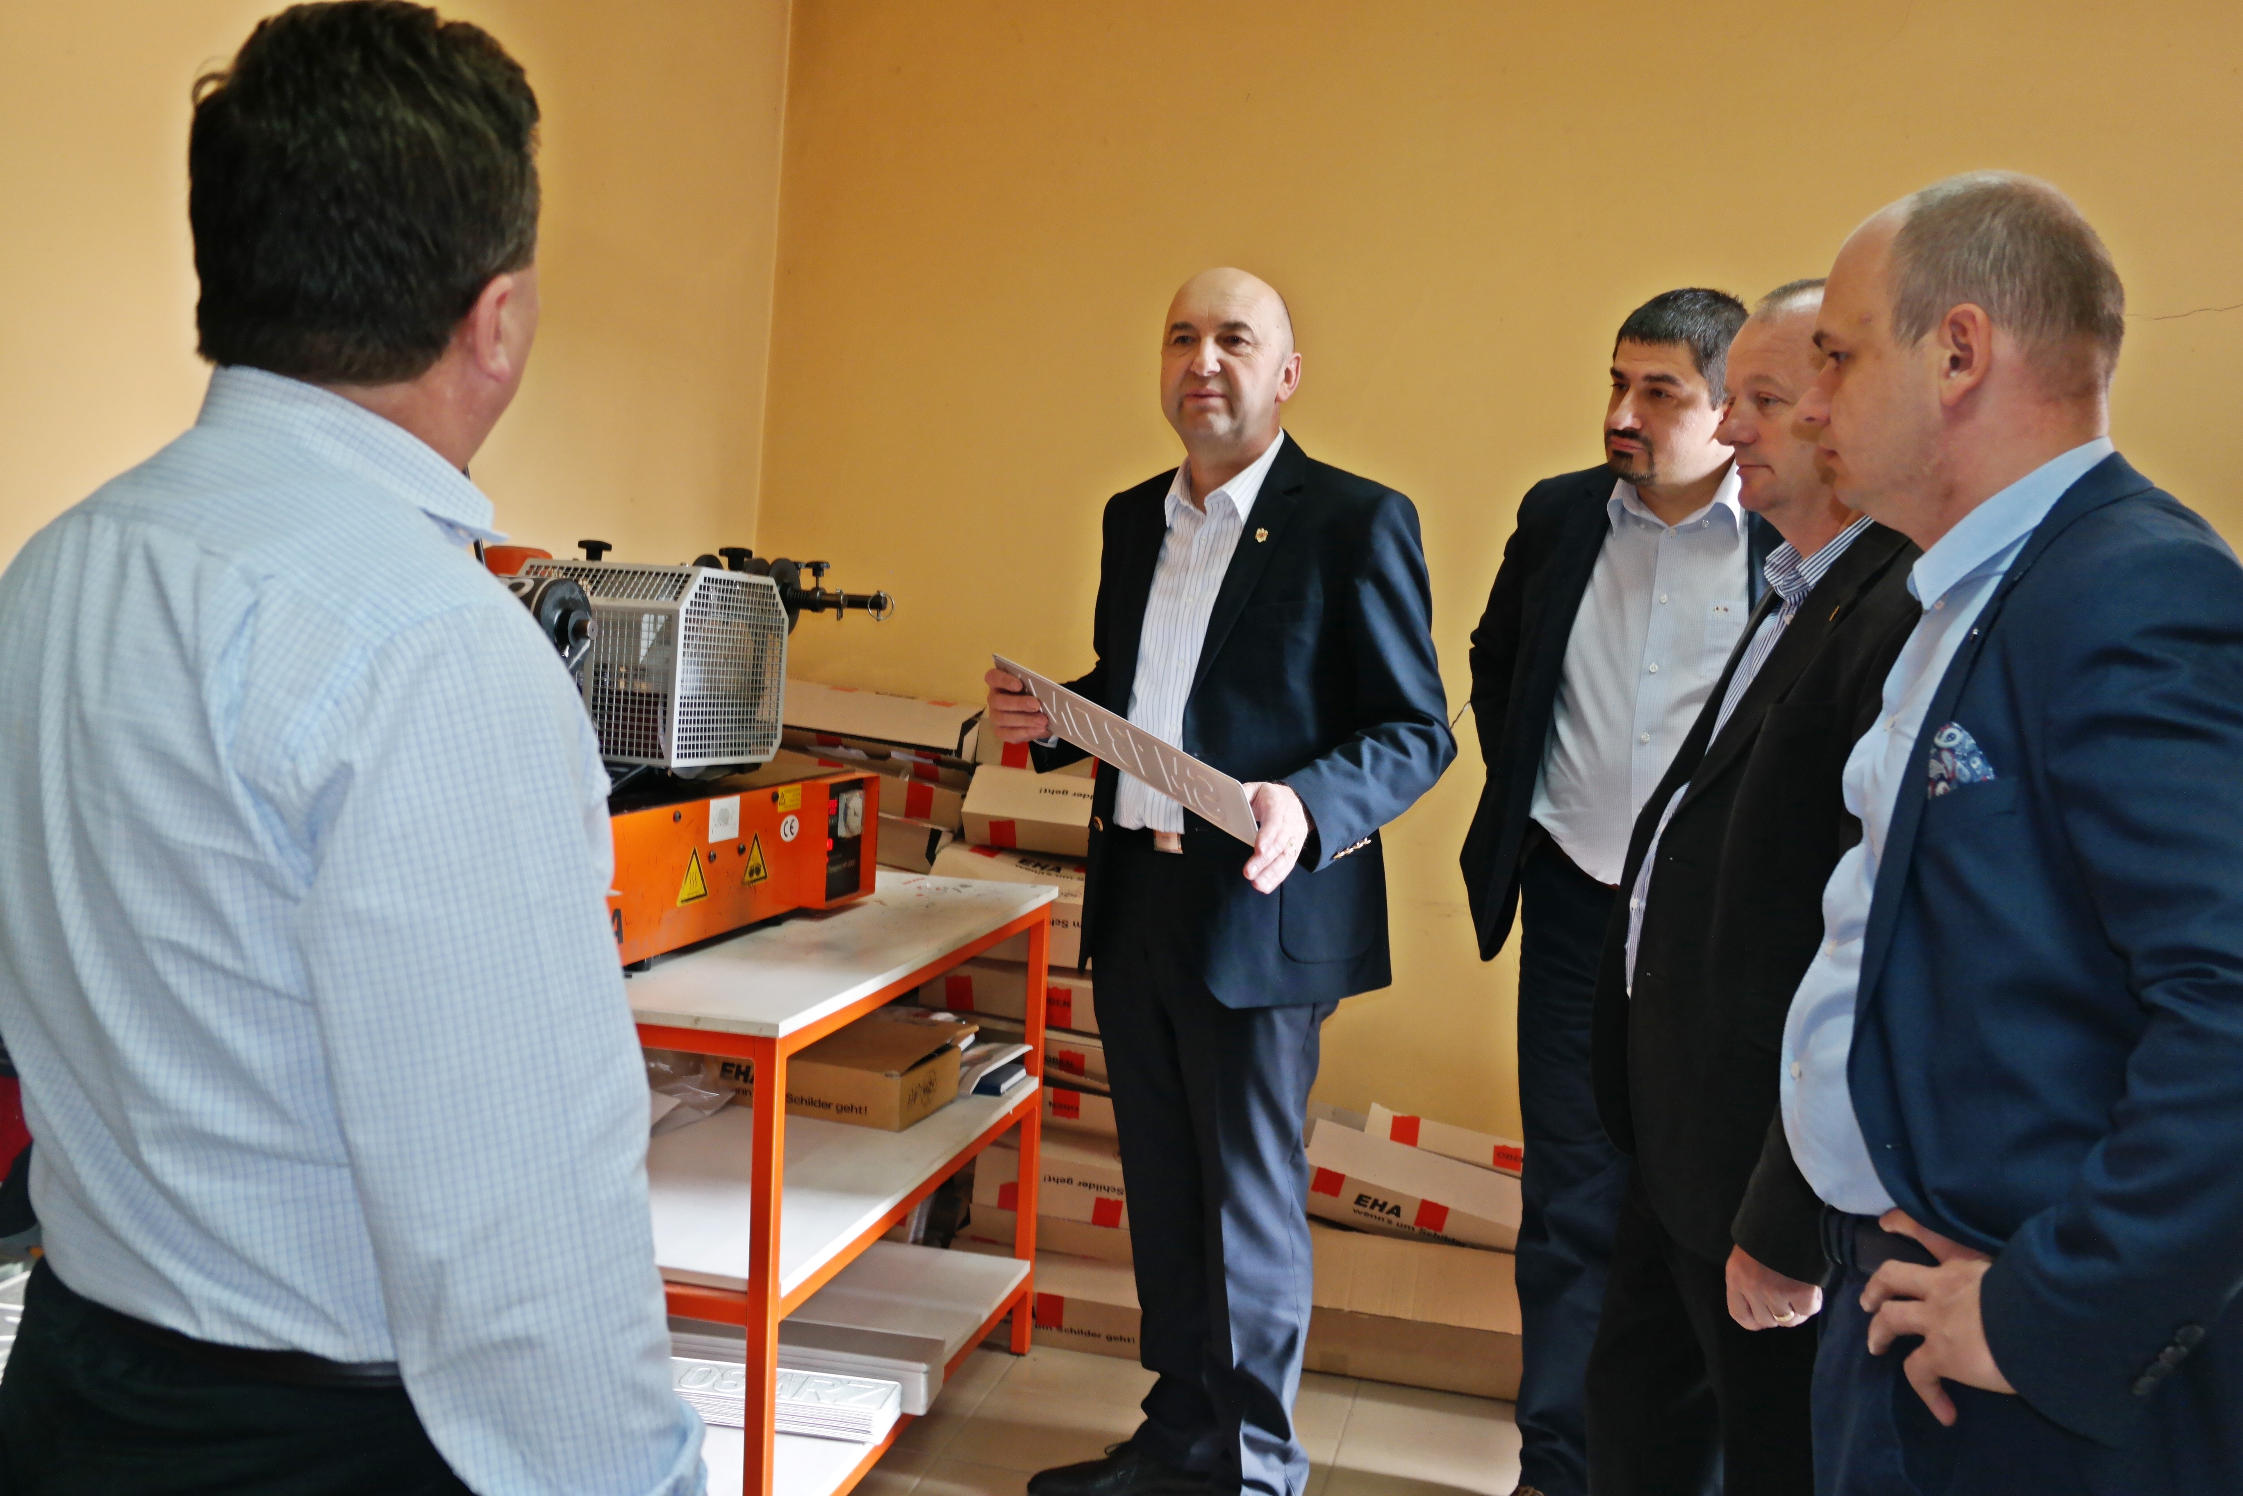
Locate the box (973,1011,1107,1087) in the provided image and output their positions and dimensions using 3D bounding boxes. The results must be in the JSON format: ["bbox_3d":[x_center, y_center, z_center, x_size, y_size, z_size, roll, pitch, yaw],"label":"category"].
[{"bbox_3d":[-0.043,0.569,3.470,0.500,0.080,0.220,6,6,17],"label":"box"}]

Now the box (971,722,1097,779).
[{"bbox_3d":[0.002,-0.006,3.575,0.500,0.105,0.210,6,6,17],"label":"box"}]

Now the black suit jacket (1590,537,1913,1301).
[{"bbox_3d":[0.717,0.154,2.000,0.320,0.770,0.480,-1,6,-33],"label":"black suit jacket"}]

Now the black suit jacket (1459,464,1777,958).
[{"bbox_3d":[0.741,-0.045,2.640,0.480,0.730,0.290,6,6,37],"label":"black suit jacket"}]

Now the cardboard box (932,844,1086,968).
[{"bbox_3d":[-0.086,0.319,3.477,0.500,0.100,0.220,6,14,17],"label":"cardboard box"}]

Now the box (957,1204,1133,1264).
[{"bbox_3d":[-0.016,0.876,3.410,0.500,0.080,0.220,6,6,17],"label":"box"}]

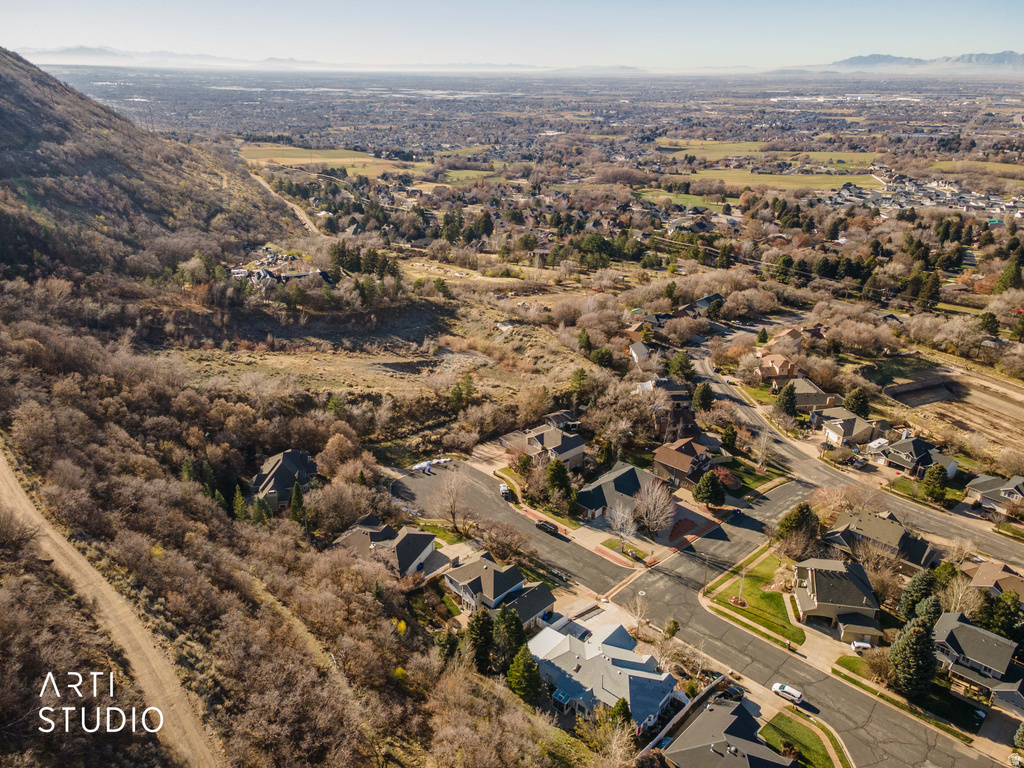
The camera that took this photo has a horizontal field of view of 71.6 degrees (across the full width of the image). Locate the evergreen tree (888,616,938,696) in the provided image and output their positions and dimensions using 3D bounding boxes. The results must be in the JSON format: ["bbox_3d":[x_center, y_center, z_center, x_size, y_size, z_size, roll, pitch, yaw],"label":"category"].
[{"bbox_3d":[66.830,44.930,117.490,7.000,15.500,7.000,0,24,0],"label":"evergreen tree"}]

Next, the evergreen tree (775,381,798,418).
[{"bbox_3d":[93.305,5.125,239.763,7.598,12.365,7.598,0,24,0],"label":"evergreen tree"}]

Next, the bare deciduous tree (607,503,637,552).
[{"bbox_3d":[24.626,32.184,158.004,6.454,12.539,6.454,0,24,0],"label":"bare deciduous tree"}]

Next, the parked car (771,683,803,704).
[{"bbox_3d":[48.190,53.850,124.180,4.750,1.650,1.870,18,30,35],"label":"parked car"}]

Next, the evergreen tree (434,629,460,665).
[{"bbox_3d":[-11.500,46.330,126.130,4.270,6.850,4.270,0,24,0],"label":"evergreen tree"}]

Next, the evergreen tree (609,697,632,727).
[{"bbox_3d":[17.810,53.663,116.004,3.676,6.238,3.676,0,24,0],"label":"evergreen tree"}]

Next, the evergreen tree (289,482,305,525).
[{"bbox_3d":[-49.710,27.850,162.790,3.180,12.260,3.180,0,24,0],"label":"evergreen tree"}]

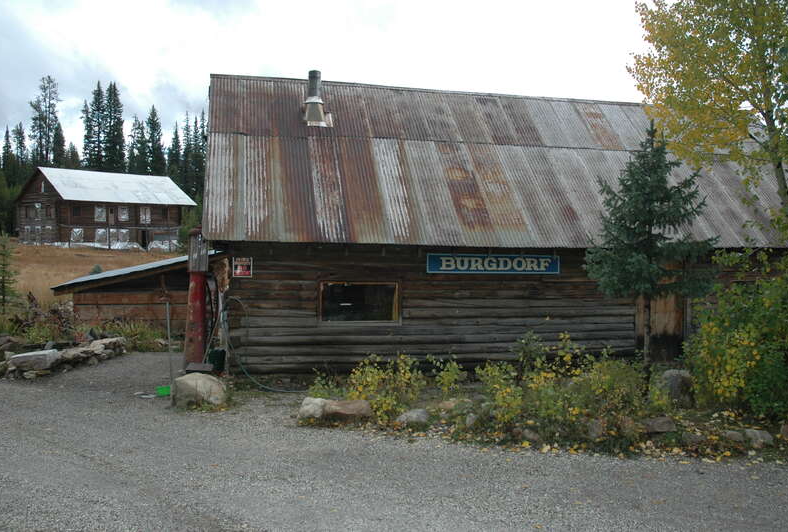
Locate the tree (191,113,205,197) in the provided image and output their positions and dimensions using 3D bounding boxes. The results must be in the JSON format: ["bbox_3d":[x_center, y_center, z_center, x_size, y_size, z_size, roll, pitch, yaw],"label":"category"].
[{"bbox_3d":[-30.980,-14.737,95.000,2.535,19.491,2.500,0,-1,0],"label":"tree"}]

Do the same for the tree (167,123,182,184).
[{"bbox_3d":[-32.220,-12.917,88.000,2.800,16.290,2.800,0,0,0],"label":"tree"}]

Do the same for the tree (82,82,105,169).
[{"bbox_3d":[-47.619,-17.193,95.000,3.803,23.770,3.700,0,-1,0],"label":"tree"}]

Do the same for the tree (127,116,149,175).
[{"bbox_3d":[-36.796,-12.982,86.000,3.300,16.930,3.300,0,0,0],"label":"tree"}]

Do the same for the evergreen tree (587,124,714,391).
[{"bbox_3d":[3.166,-0.056,7.400,1.620,3.380,1.620,0,0,0],"label":"evergreen tree"}]

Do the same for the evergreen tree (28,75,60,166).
[{"bbox_3d":[-47.805,-15.183,82.000,4.300,22.020,4.300,0,0,0],"label":"evergreen tree"}]

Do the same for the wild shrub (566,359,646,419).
[{"bbox_3d":[2.339,1.360,6.600,0.860,0.700,0.750,0,0,0],"label":"wild shrub"}]

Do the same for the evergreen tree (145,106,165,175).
[{"bbox_3d":[-37.952,-15.213,95.000,3.486,20.125,3.400,0,-1,0],"label":"evergreen tree"}]

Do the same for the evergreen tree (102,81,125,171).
[{"bbox_3d":[-39.303,-14.992,84.000,3.400,21.440,3.400,0,0,0],"label":"evergreen tree"}]

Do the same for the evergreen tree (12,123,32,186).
[{"bbox_3d":[-52.053,-12.120,84.000,2.900,15.970,2.900,0,0,0],"label":"evergreen tree"}]

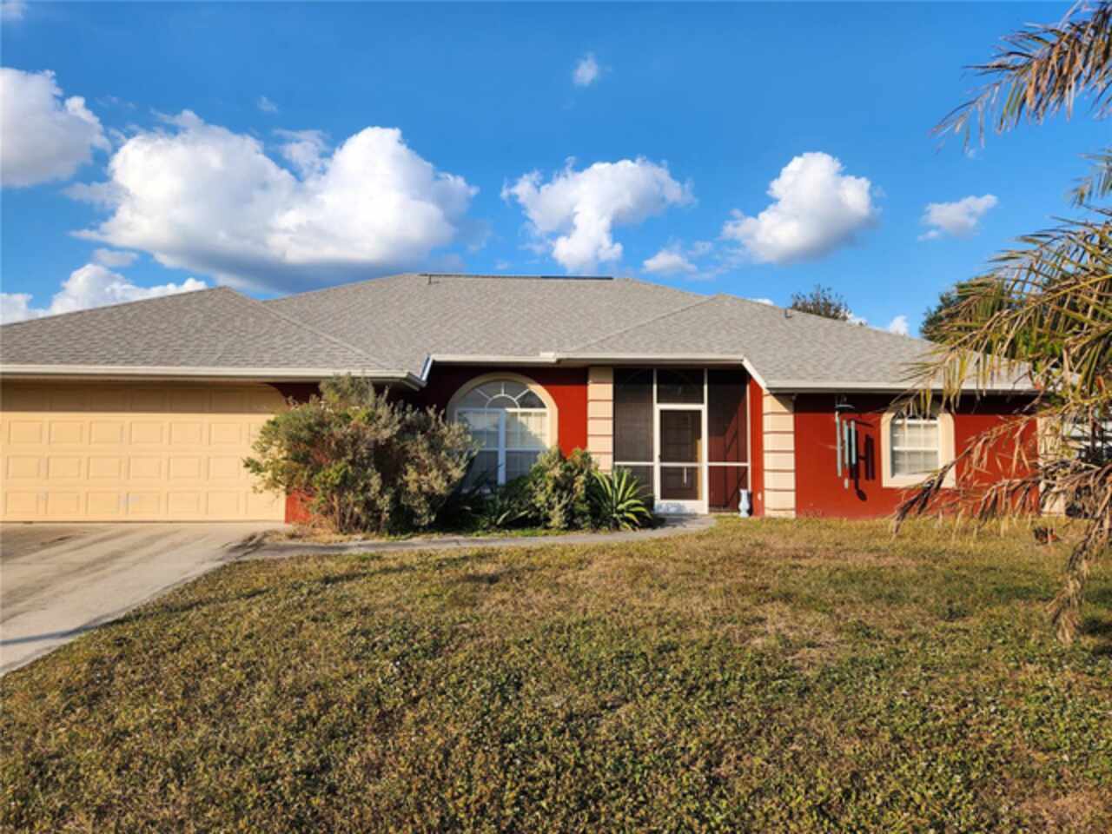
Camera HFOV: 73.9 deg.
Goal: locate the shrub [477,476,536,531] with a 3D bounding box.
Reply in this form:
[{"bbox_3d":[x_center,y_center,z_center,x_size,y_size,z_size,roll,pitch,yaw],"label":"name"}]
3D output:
[{"bbox_3d":[-0.780,1.340,11.500,0.930,0.830,0.870,0,-3,0],"label":"shrub"}]

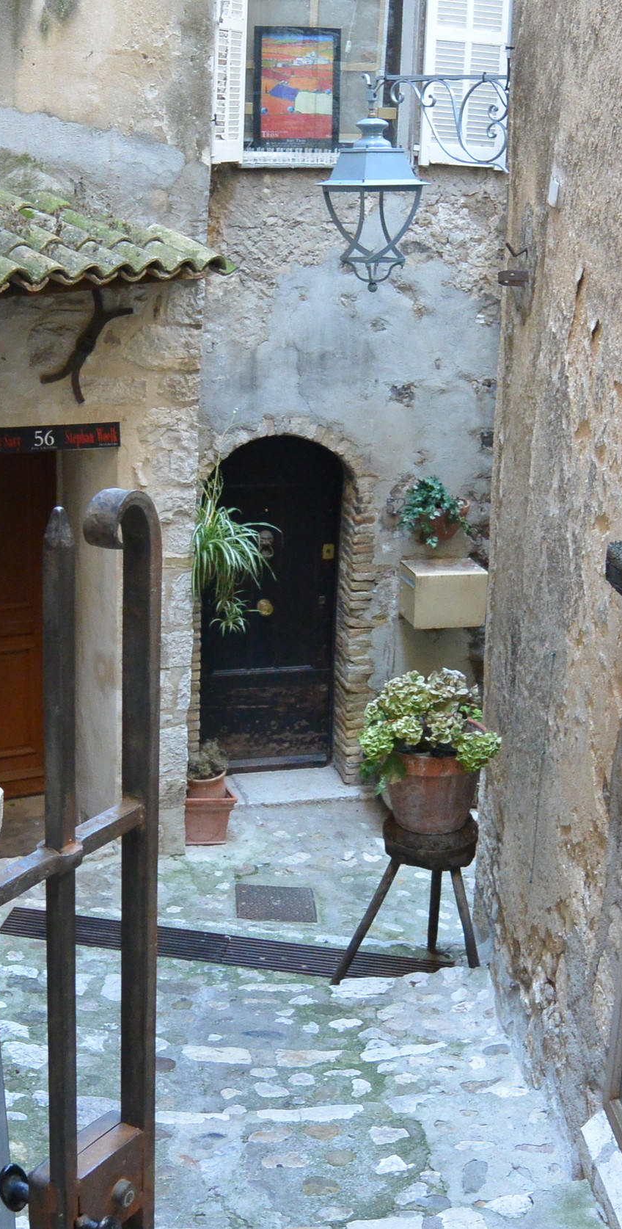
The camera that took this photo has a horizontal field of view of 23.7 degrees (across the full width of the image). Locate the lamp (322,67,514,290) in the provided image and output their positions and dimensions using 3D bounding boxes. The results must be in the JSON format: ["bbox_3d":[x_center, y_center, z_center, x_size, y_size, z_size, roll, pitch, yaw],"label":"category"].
[{"bbox_3d":[0.412,-1.741,5.950,0.740,0.860,0.430,1,18,-5],"label":"lamp"}]

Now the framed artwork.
[{"bbox_3d":[-0.063,-2.448,6.892,0.420,0.545,0.025,-4,19,-18],"label":"framed artwork"}]

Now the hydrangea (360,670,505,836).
[{"bbox_3d":[0.499,0.555,6.100,0.560,0.633,0.500,2,18,0],"label":"hydrangea"}]

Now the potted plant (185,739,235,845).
[{"bbox_3d":[-0.539,0.883,7.494,0.260,0.500,0.260,-4,19,-18],"label":"potted plant"}]

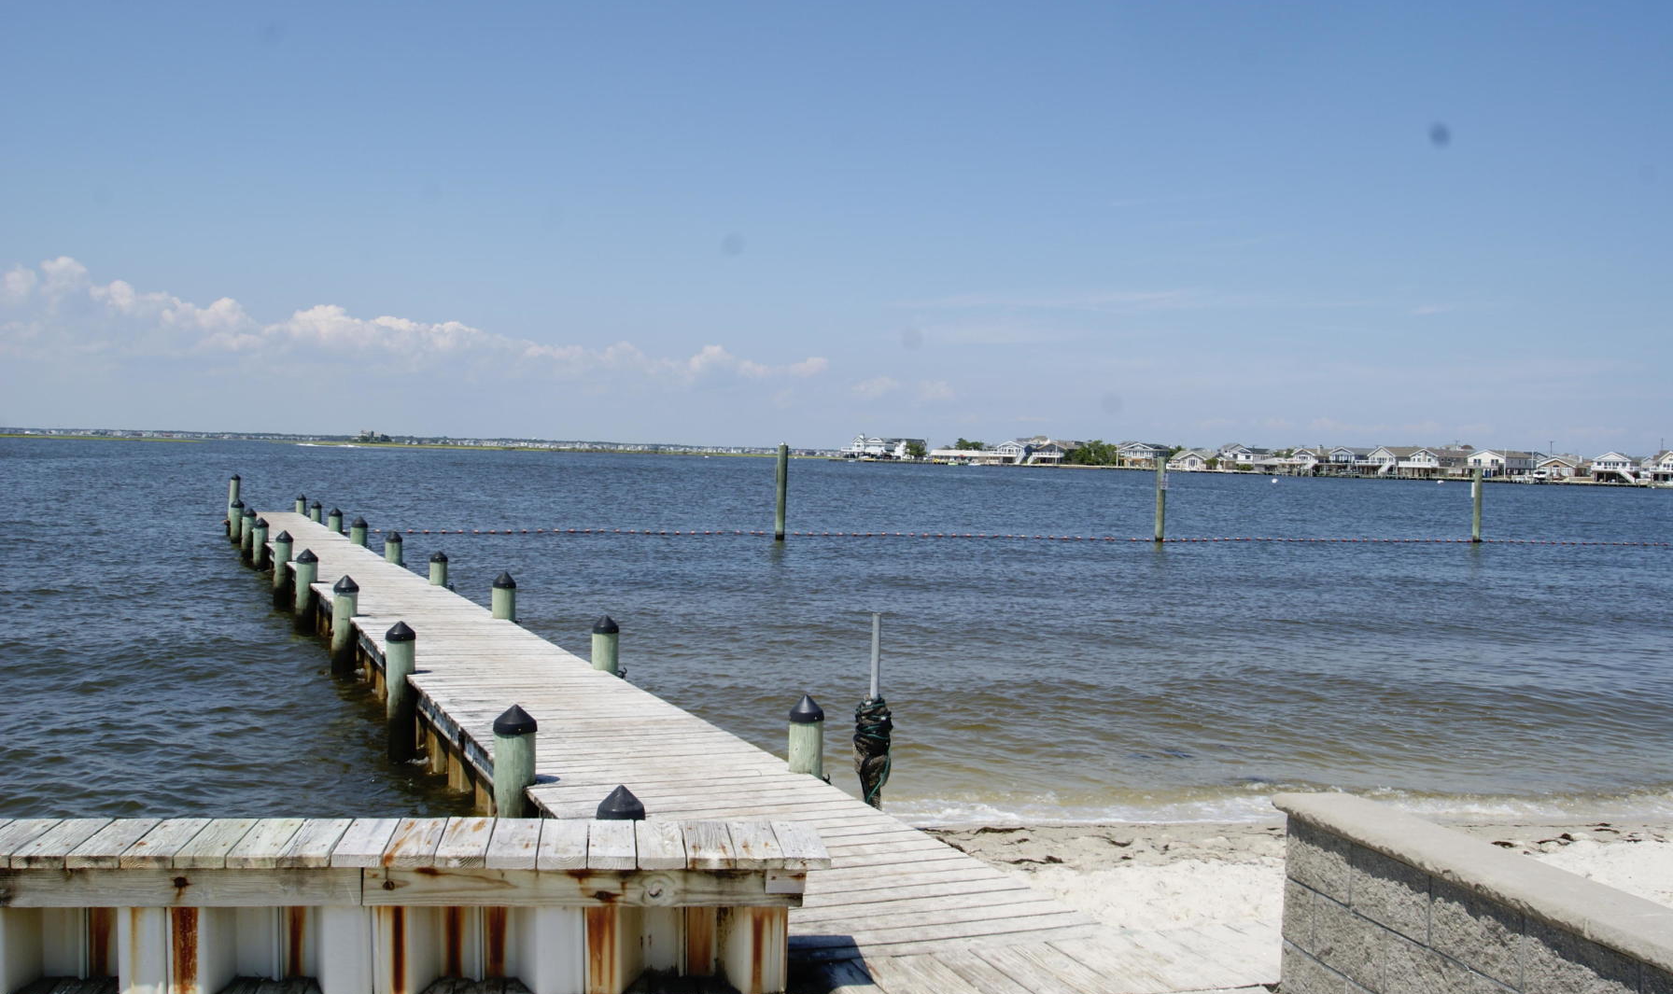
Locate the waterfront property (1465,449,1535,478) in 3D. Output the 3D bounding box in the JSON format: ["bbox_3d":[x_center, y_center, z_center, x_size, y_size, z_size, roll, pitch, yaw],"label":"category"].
[{"bbox_3d":[152.524,-7.648,320.000,13.000,6.500,9.400,0,2,-41],"label":"waterfront property"}]

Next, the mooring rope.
[{"bbox_3d":[7.696,1.121,37.881,37.800,0.150,0.400,1,2,-16],"label":"mooring rope"}]

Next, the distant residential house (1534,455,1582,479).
[{"bbox_3d":[155.071,-6.242,300.000,8.500,5.000,8.000,0,2,-44],"label":"distant residential house"}]

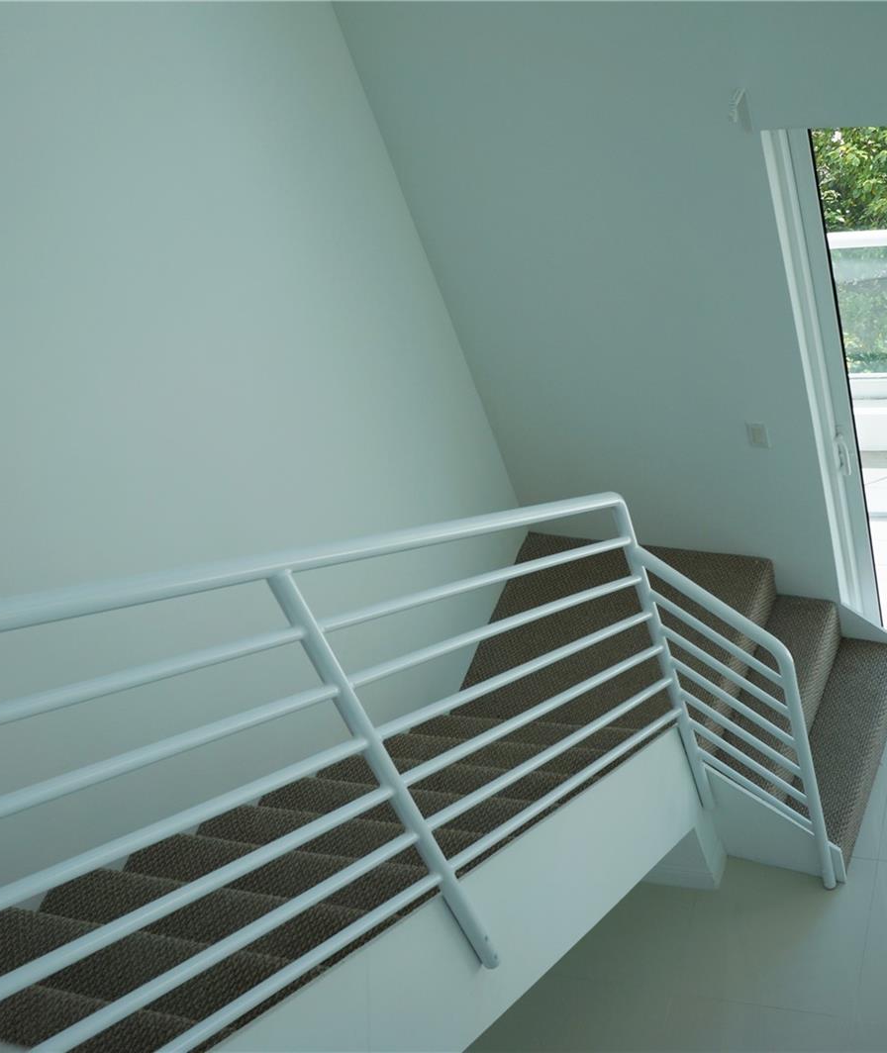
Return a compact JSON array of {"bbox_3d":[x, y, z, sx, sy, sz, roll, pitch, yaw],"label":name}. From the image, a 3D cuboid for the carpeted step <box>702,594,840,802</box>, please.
[{"bbox_3d":[1.213,0.659,4.804,0.231,0.198,0.909,6,47,31],"label":"carpeted step"}]

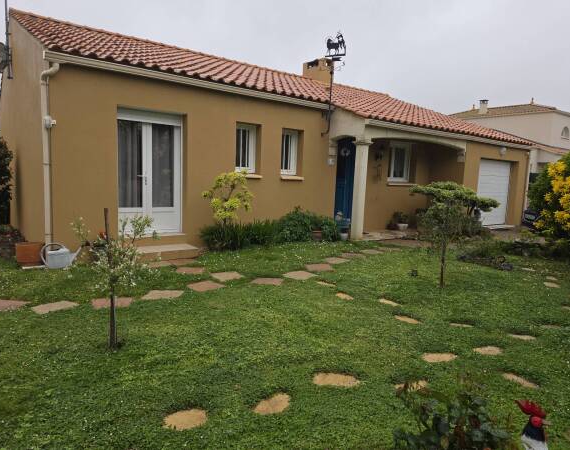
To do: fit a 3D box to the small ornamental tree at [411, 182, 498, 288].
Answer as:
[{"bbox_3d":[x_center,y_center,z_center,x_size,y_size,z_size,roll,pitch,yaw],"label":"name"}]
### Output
[{"bbox_3d":[2.299,0.143,5.440,1.050,1.450,1.000,5,7,23],"label":"small ornamental tree"}]

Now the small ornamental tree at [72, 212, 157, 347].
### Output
[{"bbox_3d":[-1.402,0.446,3.260,0.660,1.170,0.620,-1,7,-23],"label":"small ornamental tree"}]

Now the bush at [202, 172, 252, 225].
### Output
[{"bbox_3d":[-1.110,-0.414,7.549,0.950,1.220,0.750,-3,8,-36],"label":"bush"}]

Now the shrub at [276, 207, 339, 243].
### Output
[{"bbox_3d":[0.520,-0.009,8.822,1.550,0.780,0.750,-3,8,-36],"label":"shrub"}]

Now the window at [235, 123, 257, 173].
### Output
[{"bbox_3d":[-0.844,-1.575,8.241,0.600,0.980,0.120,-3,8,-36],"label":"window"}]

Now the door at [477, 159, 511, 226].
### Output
[{"bbox_3d":[6.416,-0.991,12.414,2.380,2.030,0.100,-3,8,-36],"label":"door"}]

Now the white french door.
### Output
[{"bbox_3d":[-2.407,-0.912,7.163,1.200,2.160,0.120,-3,8,-36],"label":"white french door"}]

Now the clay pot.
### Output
[{"bbox_3d":[-3.923,0.426,6.143,0.380,0.340,0.360,-3,8,-36],"label":"clay pot"}]

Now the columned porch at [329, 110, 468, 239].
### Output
[{"bbox_3d":[2.932,-1.139,10.113,4.200,2.600,1.300,-3,8,-36],"label":"columned porch"}]

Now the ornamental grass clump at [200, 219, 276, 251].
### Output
[{"bbox_3d":[-0.925,0.218,7.880,1.500,0.550,0.650,-3,8,-36],"label":"ornamental grass clump"}]

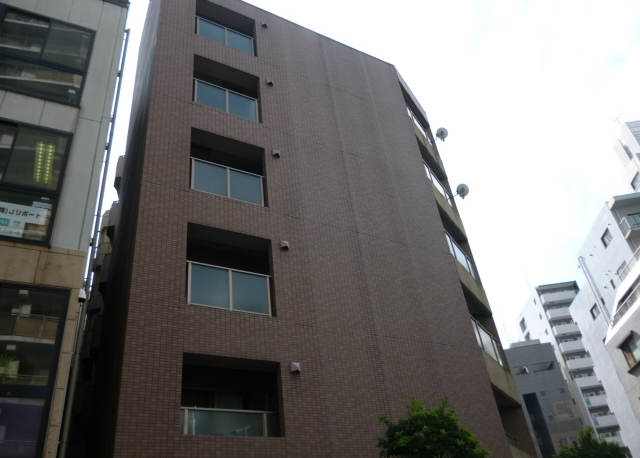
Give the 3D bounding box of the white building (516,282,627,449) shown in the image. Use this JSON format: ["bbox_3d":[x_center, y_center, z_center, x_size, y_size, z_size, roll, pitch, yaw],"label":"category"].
[{"bbox_3d":[43.489,29.605,83.281,6.800,40.600,15.400,-8,-35,0],"label":"white building"}]

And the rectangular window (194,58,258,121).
[{"bbox_3d":[-2.506,-3.714,13.984,1.900,1.888,0.200,13,-40,-27],"label":"rectangular window"}]

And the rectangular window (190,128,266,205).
[{"bbox_3d":[-2.180,-1.412,12.358,1.900,1.922,0.200,13,-40,-27],"label":"rectangular window"}]

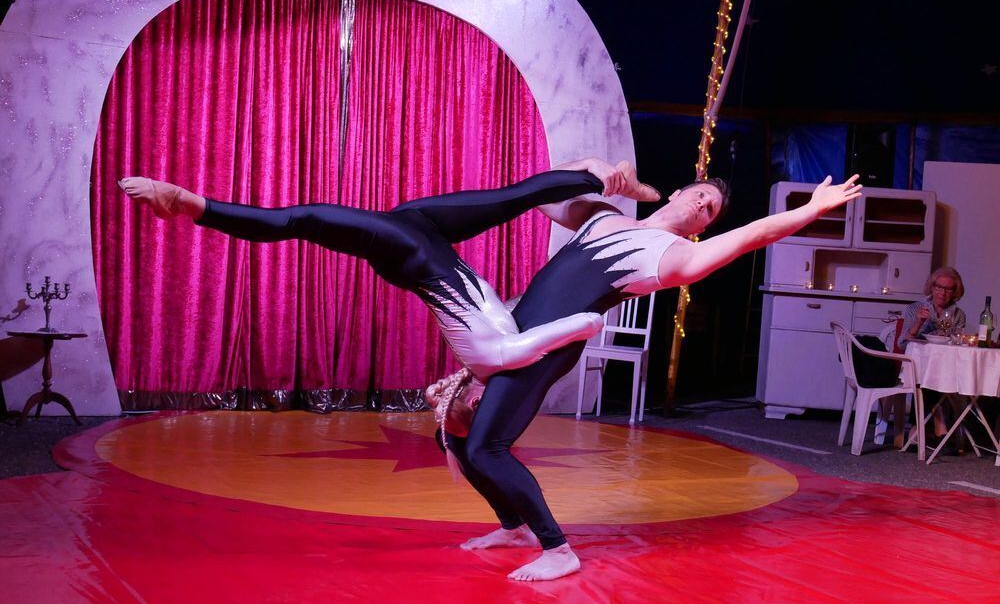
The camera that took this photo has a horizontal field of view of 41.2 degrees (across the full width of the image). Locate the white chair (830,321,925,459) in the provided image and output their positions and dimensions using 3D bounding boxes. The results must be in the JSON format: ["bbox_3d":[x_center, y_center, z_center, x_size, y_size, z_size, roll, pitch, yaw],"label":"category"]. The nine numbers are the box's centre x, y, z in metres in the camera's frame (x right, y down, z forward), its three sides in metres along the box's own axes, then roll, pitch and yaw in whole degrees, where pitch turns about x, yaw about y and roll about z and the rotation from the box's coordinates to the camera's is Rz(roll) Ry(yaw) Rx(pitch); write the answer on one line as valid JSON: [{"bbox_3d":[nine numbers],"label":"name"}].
[{"bbox_3d":[2.292,0.533,8.121,0.540,0.780,0.540,3,2,1],"label":"white chair"}]

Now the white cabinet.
[{"bbox_3d":[2.520,0.007,9.688,1.170,1.710,0.530,3,2,3],"label":"white cabinet"}]

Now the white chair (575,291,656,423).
[{"bbox_3d":[0.787,0.333,8.812,0.420,0.900,0.460,4,2,18],"label":"white chair"}]

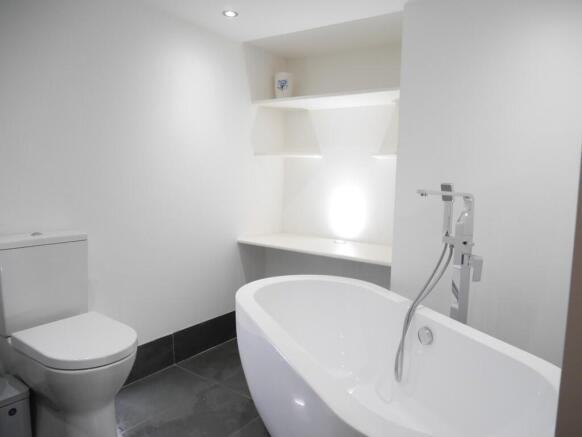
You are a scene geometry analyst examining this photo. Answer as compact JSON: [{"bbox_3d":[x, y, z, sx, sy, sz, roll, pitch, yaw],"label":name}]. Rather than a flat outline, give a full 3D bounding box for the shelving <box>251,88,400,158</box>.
[{"bbox_3d":[0.267,-0.555,2.554,1.040,0.375,0.375,6,7,35],"label":"shelving"}]

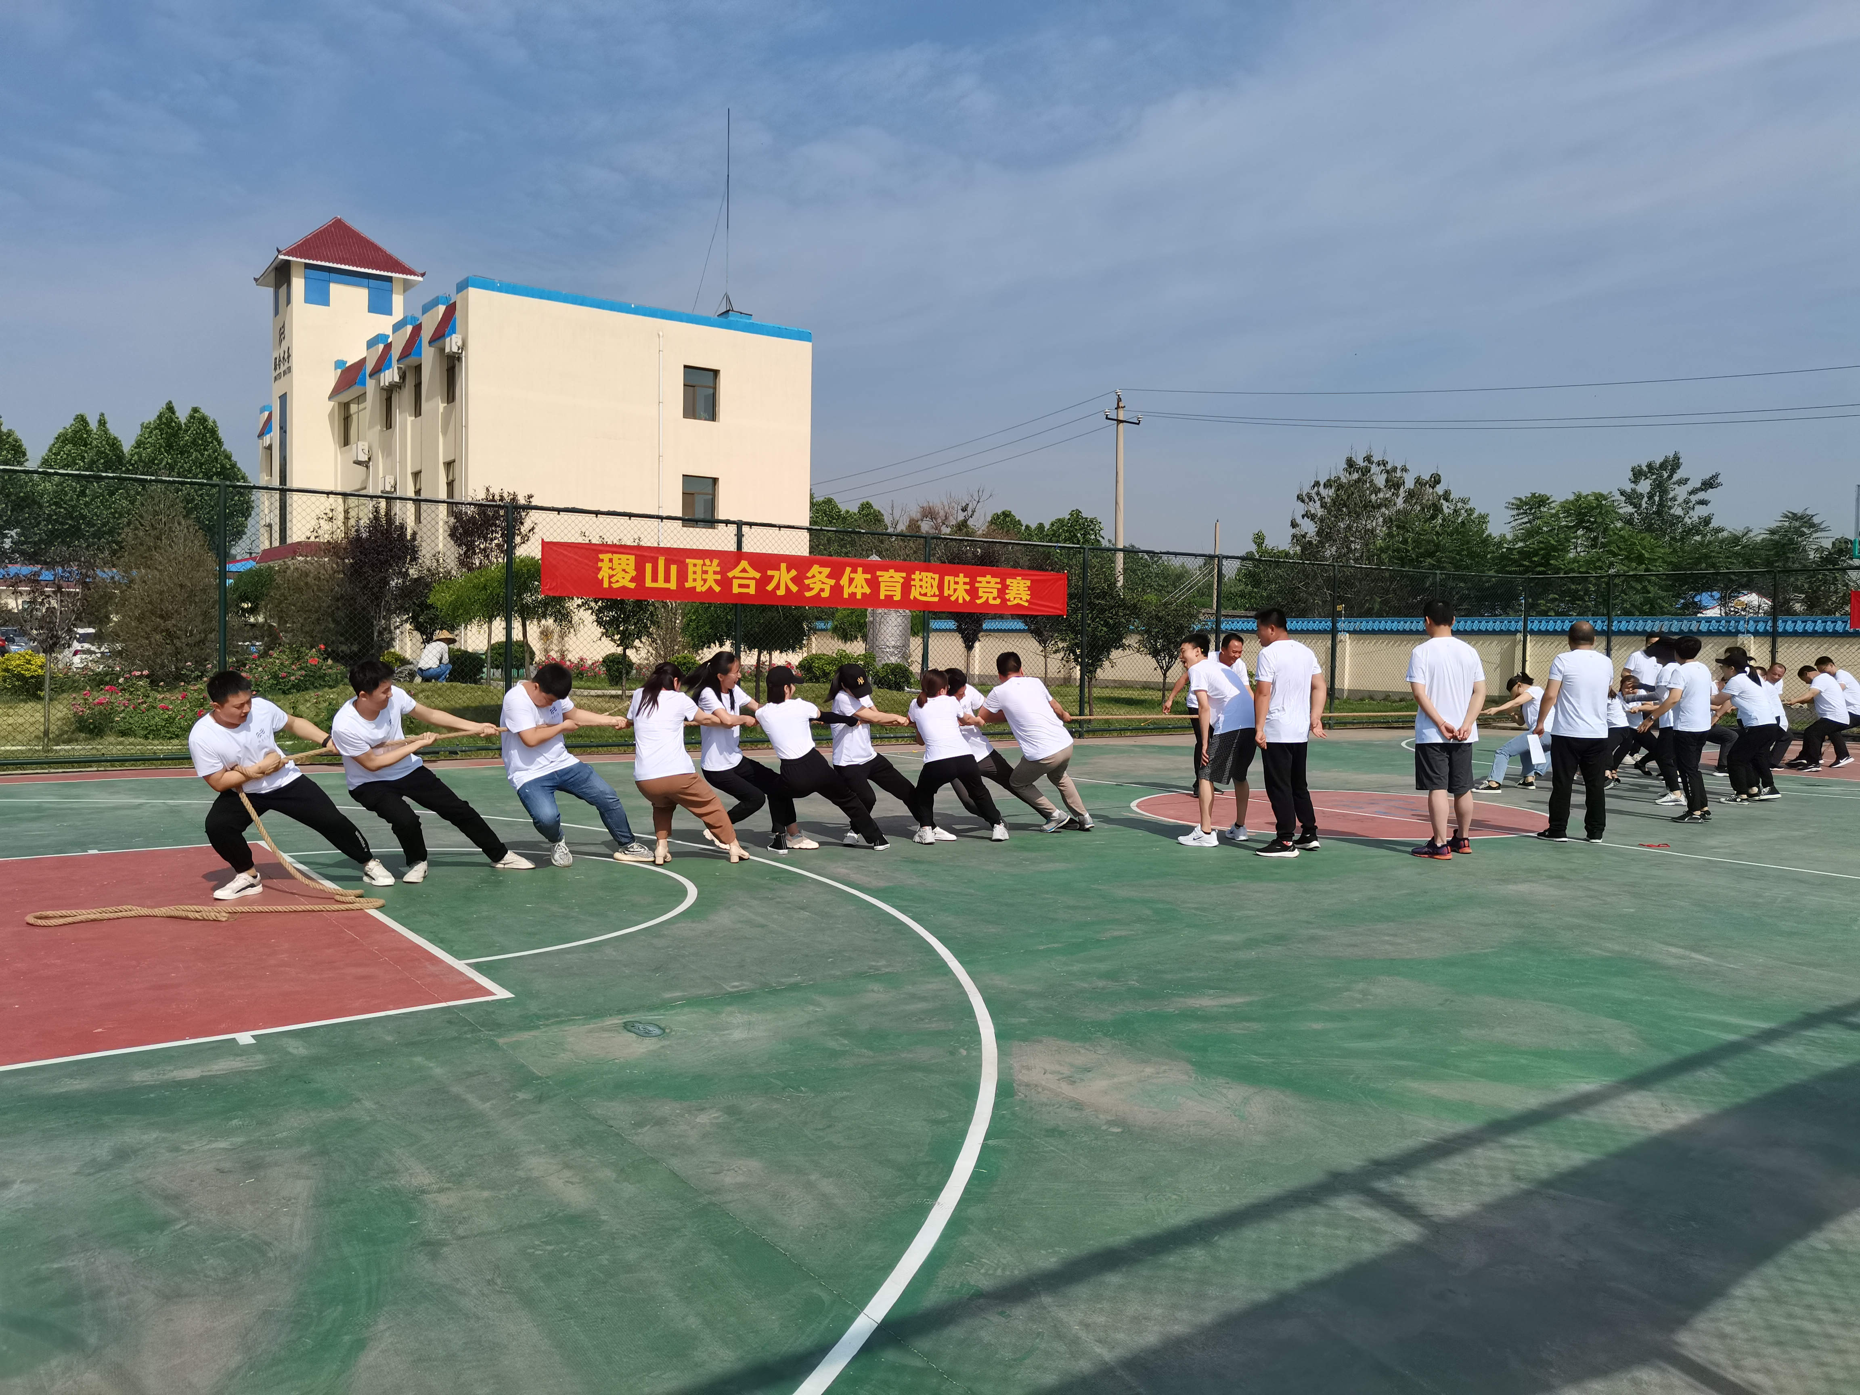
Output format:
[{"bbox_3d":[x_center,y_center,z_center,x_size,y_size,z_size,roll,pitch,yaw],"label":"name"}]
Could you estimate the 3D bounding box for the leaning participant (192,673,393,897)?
[{"bbox_3d":[-3.430,0.463,7.579,0.980,1.228,0.580,-1,3,-45],"label":"leaning participant"}]

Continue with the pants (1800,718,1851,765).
[{"bbox_3d":[11.382,0.439,17.750,0.560,0.650,0.420,1,2,13],"label":"pants"}]

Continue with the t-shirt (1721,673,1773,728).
[{"bbox_3d":[7.986,0.028,13.650,0.440,0.500,0.420,-1,3,-42],"label":"t-shirt"}]

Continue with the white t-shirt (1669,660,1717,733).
[{"bbox_3d":[6.549,0.000,11.970,0.410,0.610,0.300,0,2,-22],"label":"white t-shirt"}]

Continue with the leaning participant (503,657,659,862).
[{"bbox_3d":[-2.254,0.403,8.900,0.800,1.270,0.760,2,2,35],"label":"leaning participant"}]

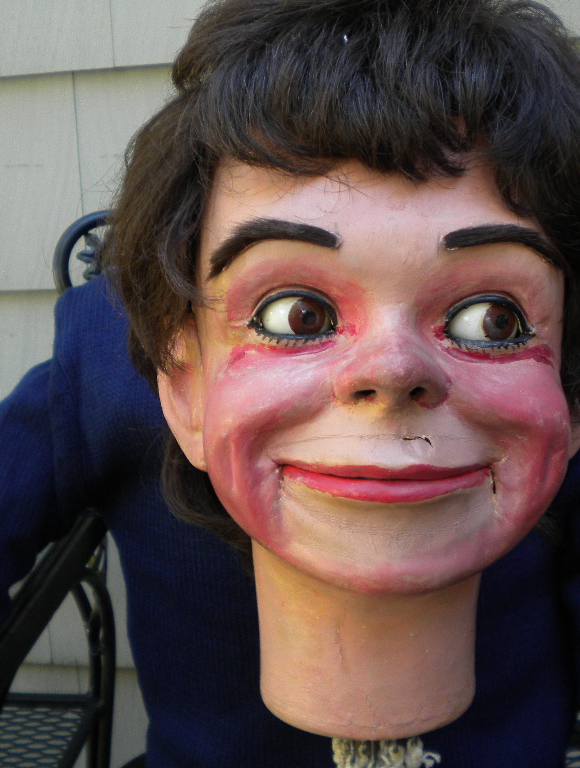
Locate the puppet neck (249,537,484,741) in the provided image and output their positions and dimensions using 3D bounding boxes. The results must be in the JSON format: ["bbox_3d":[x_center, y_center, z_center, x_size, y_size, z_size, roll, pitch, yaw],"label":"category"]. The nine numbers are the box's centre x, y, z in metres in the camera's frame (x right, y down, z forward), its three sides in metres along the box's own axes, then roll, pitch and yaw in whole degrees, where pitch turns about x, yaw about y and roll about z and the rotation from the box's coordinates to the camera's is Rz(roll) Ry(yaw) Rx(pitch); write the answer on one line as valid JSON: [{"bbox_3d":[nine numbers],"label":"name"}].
[{"bbox_3d":[0.029,0.082,0.383,0.084,0.066,0.082,-1,10,-3],"label":"puppet neck"}]

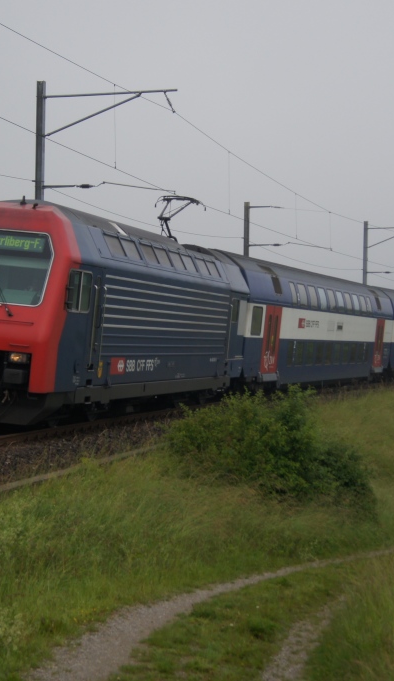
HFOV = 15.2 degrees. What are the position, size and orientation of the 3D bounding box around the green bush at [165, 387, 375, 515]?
[{"bbox_3d":[1.477,2.211,29.700,4.100,2.500,3.000,0,-1,0],"label":"green bush"}]

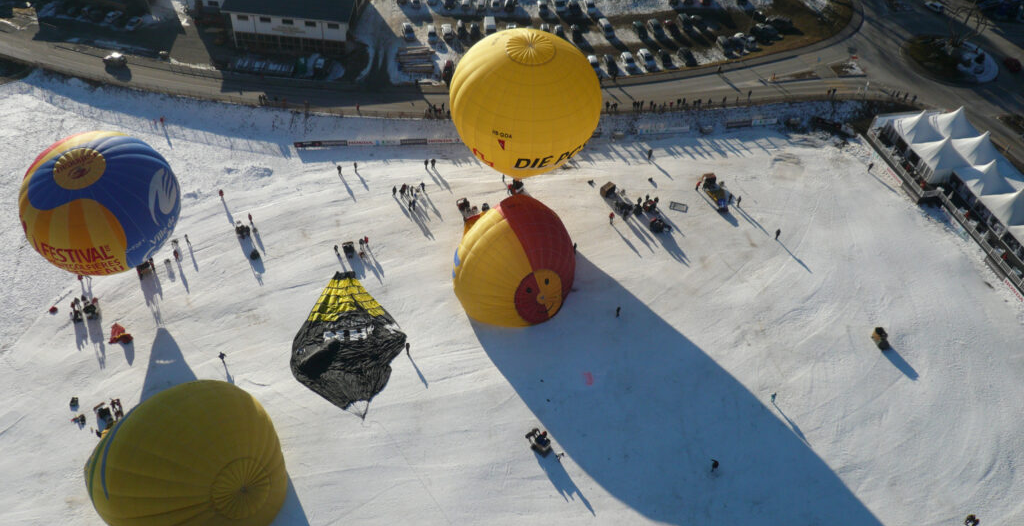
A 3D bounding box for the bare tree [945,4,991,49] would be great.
[{"bbox_3d":[81.144,-42.268,148.032,6.200,8.300,6.000,4,42,0],"label":"bare tree"}]

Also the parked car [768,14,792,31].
[{"bbox_3d":[49.248,-44.035,152.280,4.400,1.550,1.800,10,42,6],"label":"parked car"}]

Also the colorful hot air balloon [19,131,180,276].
[{"bbox_3d":[-44.147,-5.443,91.208,15.850,17.090,15.850,-9,44,-15],"label":"colorful hot air balloon"}]

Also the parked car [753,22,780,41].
[{"bbox_3d":[45.736,-41.530,149.198,4.400,1.500,1.800,29,48,25],"label":"parked car"}]

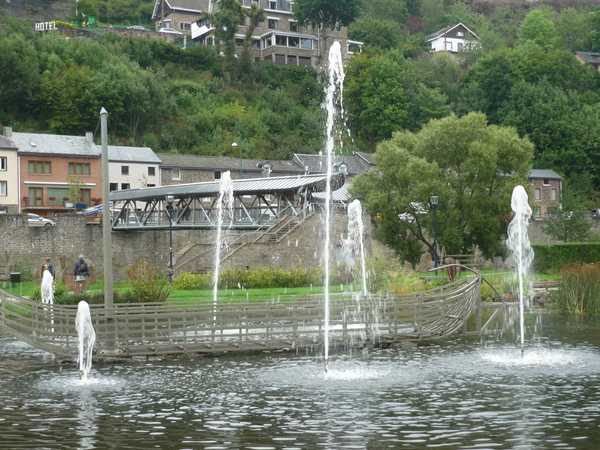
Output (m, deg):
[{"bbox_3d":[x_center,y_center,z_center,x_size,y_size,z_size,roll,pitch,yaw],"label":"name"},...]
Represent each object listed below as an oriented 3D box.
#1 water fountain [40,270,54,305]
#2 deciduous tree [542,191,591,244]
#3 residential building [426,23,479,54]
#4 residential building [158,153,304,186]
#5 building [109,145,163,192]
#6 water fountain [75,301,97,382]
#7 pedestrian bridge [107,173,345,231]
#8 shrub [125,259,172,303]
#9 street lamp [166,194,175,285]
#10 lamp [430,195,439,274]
[{"bbox_3d":[-7.666,2.464,29.000,0.450,2.050,0.450,-1,0,0],"label":"water fountain"},{"bbox_3d":[20.204,0.059,72.000,3.600,5.150,3.500,-1,0,0],"label":"deciduous tree"},{"bbox_3d":[29.950,-35.286,186.000,9.300,6.600,8.300,-1,0,-14],"label":"residential building"},{"bbox_3d":[-9.614,-3.916,115.570,22.290,8.500,6.500,-1,0,-44],"label":"residential building"},{"bbox_3d":[-20.312,-4.009,105.381,7.800,9.000,6.500,-1,0,-44],"label":"building"},{"bbox_3d":[-4.793,2.606,21.300,0.500,1.770,0.500,-1,0,0],"label":"water fountain"},{"bbox_3d":[-6.934,-1.288,74.473,3.300,3.500,31.400,-1,0,-35],"label":"pedestrian bridge"},{"bbox_3d":[-6.039,2.186,38.000,1.900,1.750,1.700,-1,0,0],"label":"shrub"},{"bbox_3d":[-6.533,0.738,48.200,0.430,4.580,0.430,-1,0,0],"label":"street lamp"},{"bbox_3d":[7.834,0.555,55.200,0.450,4.600,0.450,-1,0,0],"label":"lamp"}]

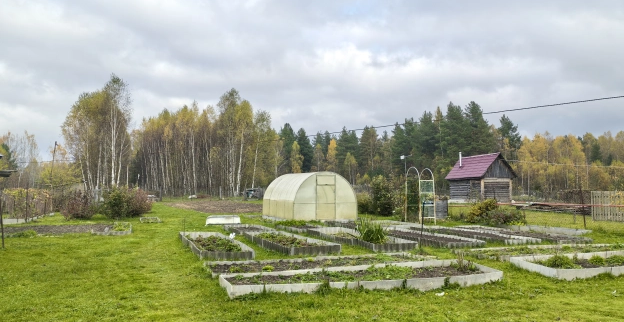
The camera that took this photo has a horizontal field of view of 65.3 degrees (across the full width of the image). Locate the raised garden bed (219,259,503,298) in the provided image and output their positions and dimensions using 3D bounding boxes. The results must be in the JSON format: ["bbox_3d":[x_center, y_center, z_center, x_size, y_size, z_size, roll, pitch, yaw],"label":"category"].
[{"bbox_3d":[0.816,1.842,7.744,4.400,0.200,1.270,1,-3,-19],"label":"raised garden bed"}]

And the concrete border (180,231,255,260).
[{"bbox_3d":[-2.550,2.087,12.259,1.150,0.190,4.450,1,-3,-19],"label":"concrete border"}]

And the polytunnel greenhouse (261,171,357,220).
[{"bbox_3d":[-0.189,1.610,22.935,3.020,2.150,4.100,1,-3,-24],"label":"polytunnel greenhouse"}]

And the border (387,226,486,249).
[{"bbox_3d":[3.150,2.199,14.256,1.000,0.170,4.450,1,-3,-19],"label":"border"}]

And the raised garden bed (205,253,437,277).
[{"bbox_3d":[0.220,1.952,9.333,4.360,0.140,1.180,1,-3,-18],"label":"raised garden bed"}]

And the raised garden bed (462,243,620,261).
[{"bbox_3d":[5.680,2.042,11.010,4.600,0.150,1.100,1,-3,-17],"label":"raised garden bed"}]

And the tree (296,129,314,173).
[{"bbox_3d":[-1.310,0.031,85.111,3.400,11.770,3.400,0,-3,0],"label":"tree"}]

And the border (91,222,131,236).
[{"bbox_3d":[-6.846,2.314,16.638,1.150,0.150,3.100,1,-3,-19],"label":"border"}]

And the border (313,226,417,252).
[{"bbox_3d":[1.183,2.127,13.419,1.150,0.200,4.080,1,-3,-24],"label":"border"}]

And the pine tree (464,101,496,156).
[{"bbox_3d":[29.428,-2.268,85.222,5.400,16.200,5.400,0,-3,0],"label":"pine tree"}]

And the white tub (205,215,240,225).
[{"bbox_3d":[-3.530,2.314,19.149,1.450,0.360,0.680,1,-3,-19],"label":"white tub"}]

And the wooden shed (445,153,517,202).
[{"bbox_3d":[14.688,1.603,42.710,3.320,4.280,5.820,1,-3,-14],"label":"wooden shed"}]

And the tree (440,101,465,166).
[{"bbox_3d":[24.712,-2.268,85.222,4.800,16.200,4.800,0,-3,0],"label":"tree"}]

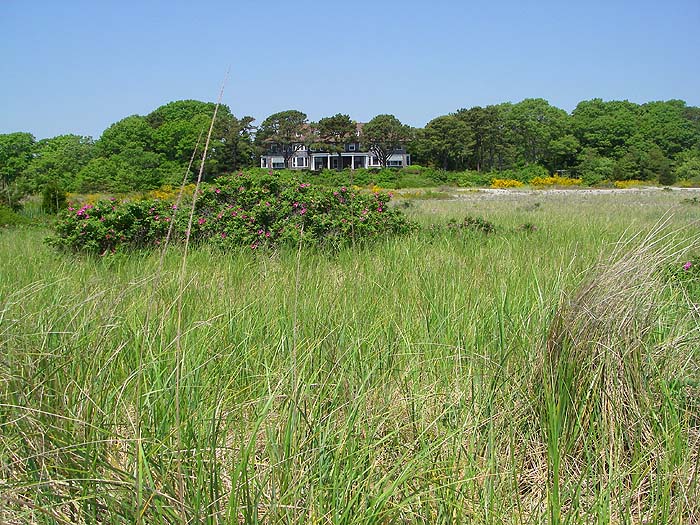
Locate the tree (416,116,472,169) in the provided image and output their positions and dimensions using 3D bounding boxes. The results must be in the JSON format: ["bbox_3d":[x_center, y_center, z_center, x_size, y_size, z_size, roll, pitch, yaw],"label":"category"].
[{"bbox_3d":[14.596,-18.440,118.685,8.685,8.708,7.816,0,6,0],"label":"tree"}]

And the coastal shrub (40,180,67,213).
[{"bbox_3d":[-13.032,-2.909,33.887,1.238,1.407,1.176,0,6,0],"label":"coastal shrub"}]

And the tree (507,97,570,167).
[{"bbox_3d":[27.628,-18.660,112.623,9.429,10.570,8.486,0,6,0],"label":"tree"}]

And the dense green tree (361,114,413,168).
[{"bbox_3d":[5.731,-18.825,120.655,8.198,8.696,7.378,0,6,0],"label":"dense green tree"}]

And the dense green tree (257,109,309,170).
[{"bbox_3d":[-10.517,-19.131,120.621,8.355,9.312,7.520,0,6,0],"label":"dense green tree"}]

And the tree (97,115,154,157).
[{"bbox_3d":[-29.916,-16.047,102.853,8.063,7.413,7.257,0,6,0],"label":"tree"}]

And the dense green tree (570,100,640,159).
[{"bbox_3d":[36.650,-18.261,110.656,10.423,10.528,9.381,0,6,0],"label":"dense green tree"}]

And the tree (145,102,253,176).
[{"bbox_3d":[-21.682,-17.835,110.703,15.354,10.822,11.516,0,6,0],"label":"tree"}]

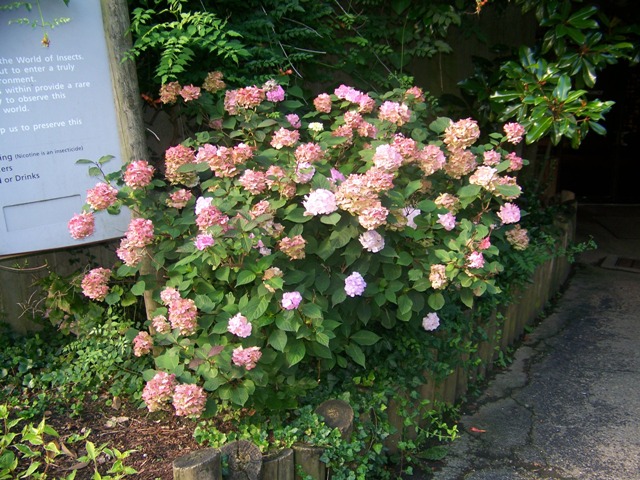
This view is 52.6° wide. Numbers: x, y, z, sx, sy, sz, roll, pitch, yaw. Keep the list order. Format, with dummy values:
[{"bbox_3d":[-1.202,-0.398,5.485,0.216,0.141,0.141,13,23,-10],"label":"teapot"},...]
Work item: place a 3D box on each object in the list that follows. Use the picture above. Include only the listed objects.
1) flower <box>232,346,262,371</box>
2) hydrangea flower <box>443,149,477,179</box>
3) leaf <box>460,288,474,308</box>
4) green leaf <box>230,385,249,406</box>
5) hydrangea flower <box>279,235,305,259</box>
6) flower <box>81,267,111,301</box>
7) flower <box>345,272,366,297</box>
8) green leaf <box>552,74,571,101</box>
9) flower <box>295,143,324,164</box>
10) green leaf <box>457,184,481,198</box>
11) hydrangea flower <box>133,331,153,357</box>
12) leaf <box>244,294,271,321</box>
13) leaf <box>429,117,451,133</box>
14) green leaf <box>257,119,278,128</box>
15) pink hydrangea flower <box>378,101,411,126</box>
[{"bbox_3d":[-0.241,0.394,2.150,0.097,0.074,0.085,-5,18,-7],"label":"flower"},{"bbox_3d":[0.591,-0.322,2.720,0.131,0.117,0.124,2,18,12],"label":"hydrangea flower"},{"bbox_3d":[0.593,0.235,2.600,0.056,0.078,0.040,2,15,13],"label":"leaf"},{"bbox_3d":[-0.274,0.529,2.200,0.061,0.077,0.030,0,-15,0],"label":"green leaf"},{"bbox_3d":[-0.099,0.023,2.330,0.098,0.080,0.089,-3,18,-2],"label":"hydrangea flower"},{"bbox_3d":[-0.850,0.165,2.450,0.110,0.125,0.108,0,20,0],"label":"flower"},{"bbox_3d":[0.134,0.169,2.450,0.083,0.082,0.080,-1,15,3],"label":"flower"},{"bbox_3d":[1.418,-0.895,3.800,0.106,0.152,0.050,4,16,20],"label":"green leaf"},{"bbox_3d":[-0.038,-0.316,2.360,0.105,0.080,0.100,-2,20,-1],"label":"flower"},{"bbox_3d":[0.601,-0.196,2.620,0.092,0.048,0.045,2,18,13],"label":"green leaf"},{"bbox_3d":[-0.658,0.384,2.400,0.072,0.093,0.078,0,20,0],"label":"hydrangea flower"},{"bbox_3d":[-0.232,0.250,2.400,0.096,0.092,0.060,-3,15,-6],"label":"leaf"},{"bbox_3d":[0.517,-0.500,2.800,0.095,0.076,0.030,0,-25,0],"label":"leaf"},{"bbox_3d":[-0.227,-0.504,2.800,0.090,0.030,0.055,-1,19,-4],"label":"green leaf"},{"bbox_3d":[0.348,-0.586,3.000,0.153,0.121,0.136,1,20,6],"label":"pink hydrangea flower"}]

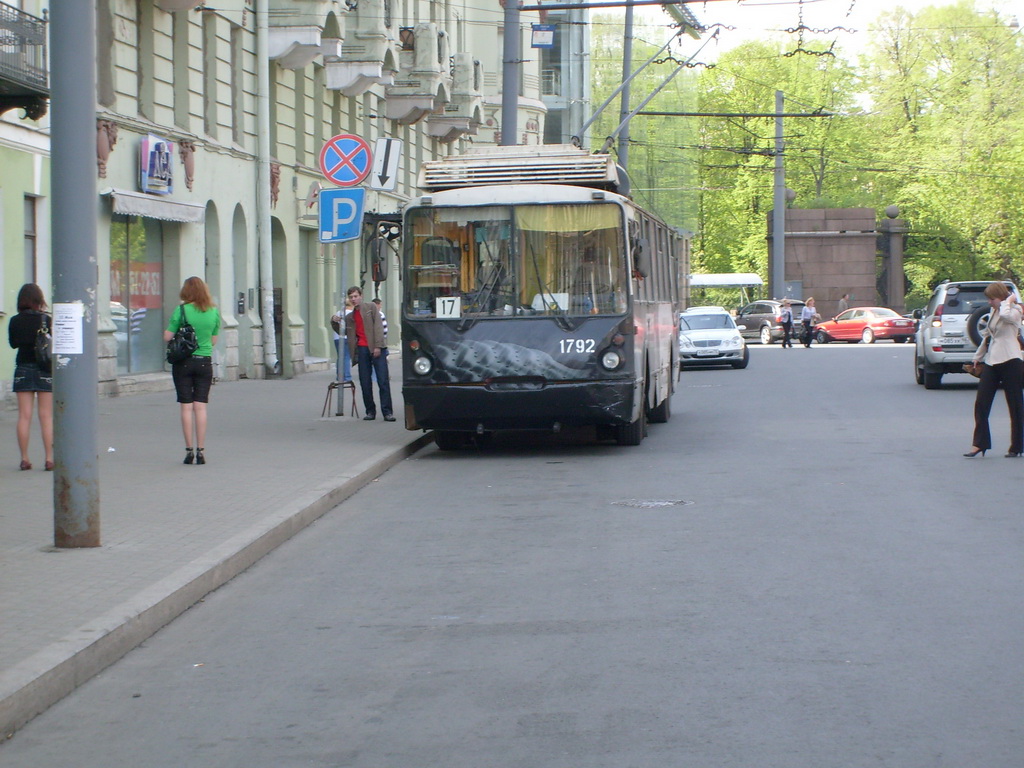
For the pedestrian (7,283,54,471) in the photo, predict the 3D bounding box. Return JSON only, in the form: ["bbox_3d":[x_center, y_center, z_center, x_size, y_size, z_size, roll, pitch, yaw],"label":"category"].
[{"bbox_3d":[-4.242,-0.072,24.208,0.490,1.660,0.360,0,2,2],"label":"pedestrian"}]

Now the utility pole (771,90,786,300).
[{"bbox_3d":[11.233,-7.117,114.341,0.430,10.350,0.430,0,2,0],"label":"utility pole"}]

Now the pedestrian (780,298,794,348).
[{"bbox_3d":[9.256,-2.032,91.480,0.500,1.650,0.360,-1,2,-25],"label":"pedestrian"}]

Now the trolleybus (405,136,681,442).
[{"bbox_3d":[0.678,-1.148,34.848,2.500,3.500,11.800,-1,2,6],"label":"trolleybus"}]

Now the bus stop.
[{"bbox_3d":[9.013,-3.460,118.449,1.600,2.700,4.500,-1,2,-33],"label":"bus stop"}]

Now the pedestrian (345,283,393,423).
[{"bbox_3d":[-1.873,-0.396,34.803,0.660,1.710,0.450,1,2,20],"label":"pedestrian"}]

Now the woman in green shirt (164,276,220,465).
[{"bbox_3d":[-2.904,-0.111,24.707,0.540,1.710,0.380,0,2,-3],"label":"woman in green shirt"}]

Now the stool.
[{"bbox_3d":[-2.233,0.205,35.521,0.430,0.465,0.410,0,2,-10],"label":"stool"}]

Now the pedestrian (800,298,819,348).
[{"bbox_3d":[9.985,-2.052,91.479,0.520,1.690,0.380,-1,2,-35],"label":"pedestrian"}]

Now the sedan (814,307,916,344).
[{"bbox_3d":[13.665,-2.302,105.178,1.790,1.400,4.670,-1,2,-33],"label":"sedan"}]

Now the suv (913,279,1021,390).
[{"bbox_3d":[8.170,-0.881,48.295,1.880,1.880,4.800,0,2,6],"label":"suv"}]

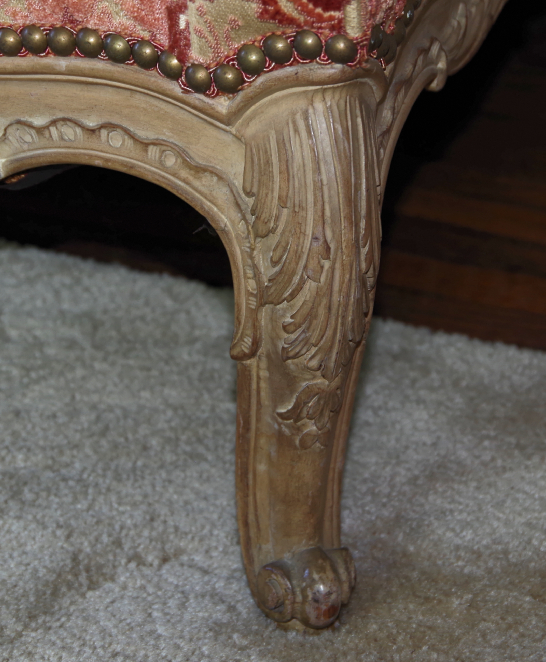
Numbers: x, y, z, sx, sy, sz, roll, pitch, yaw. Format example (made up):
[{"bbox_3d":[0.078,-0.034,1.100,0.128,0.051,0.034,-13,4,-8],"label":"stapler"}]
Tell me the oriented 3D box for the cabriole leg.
[{"bbox_3d":[0.012,0.007,0.940,0.058,0.252,0.066,-10,28,-20],"label":"cabriole leg"}]

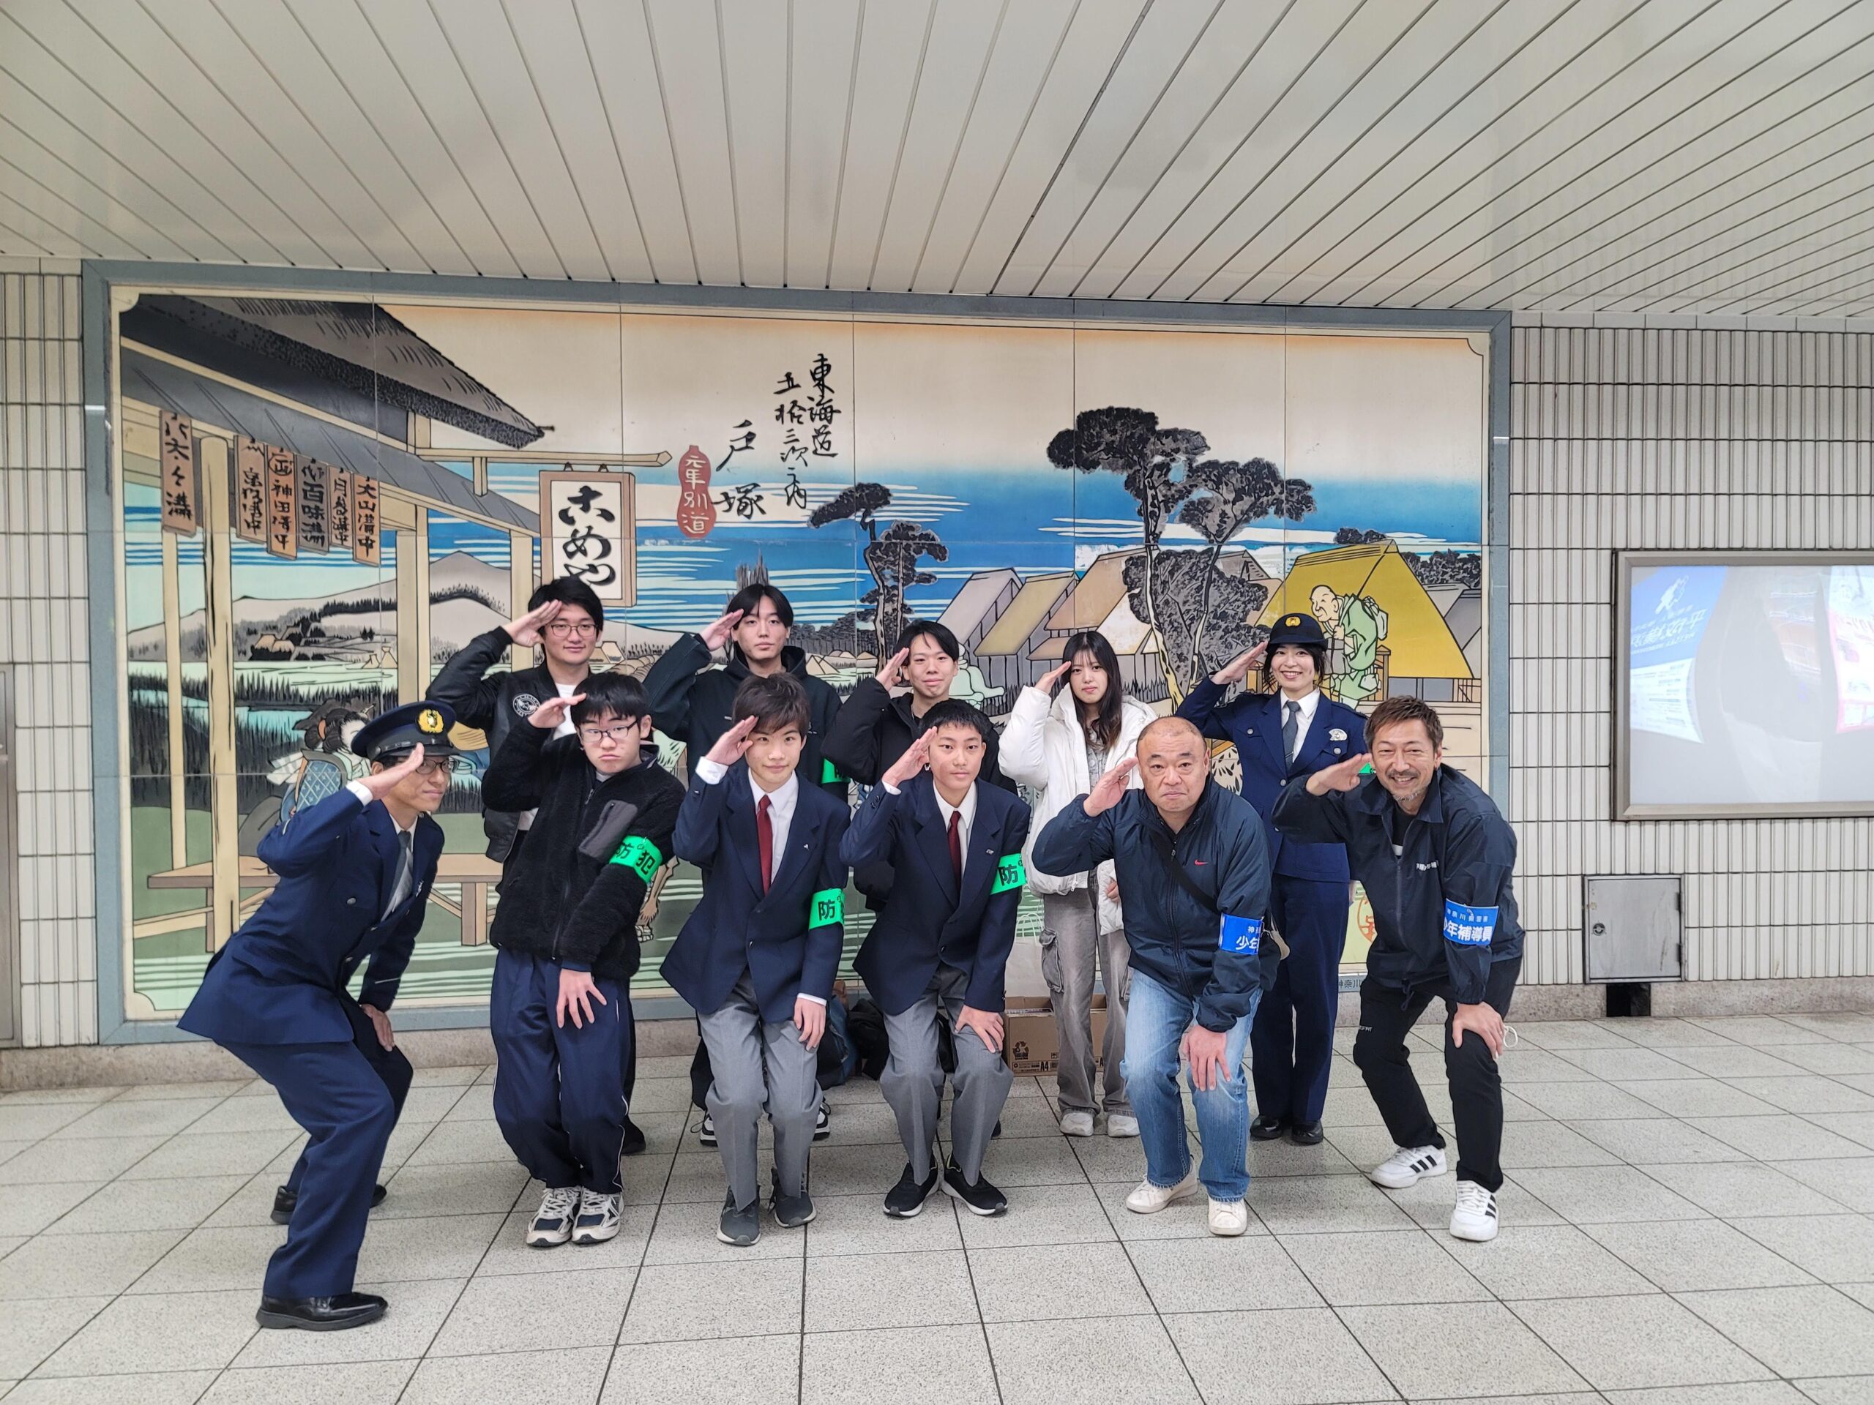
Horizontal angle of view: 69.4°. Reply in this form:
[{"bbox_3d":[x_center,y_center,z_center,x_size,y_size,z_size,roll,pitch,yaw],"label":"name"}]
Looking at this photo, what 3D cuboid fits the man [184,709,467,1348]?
[{"bbox_3d":[-1.530,0.695,3.390,0.680,1.390,0.740,0,1,2],"label":"man"}]

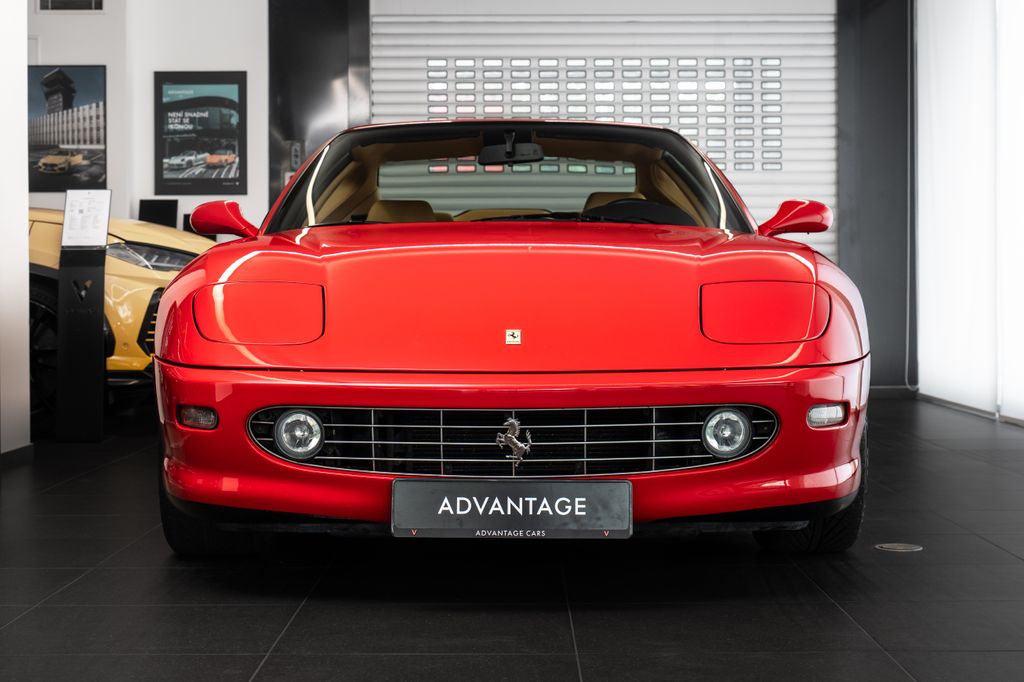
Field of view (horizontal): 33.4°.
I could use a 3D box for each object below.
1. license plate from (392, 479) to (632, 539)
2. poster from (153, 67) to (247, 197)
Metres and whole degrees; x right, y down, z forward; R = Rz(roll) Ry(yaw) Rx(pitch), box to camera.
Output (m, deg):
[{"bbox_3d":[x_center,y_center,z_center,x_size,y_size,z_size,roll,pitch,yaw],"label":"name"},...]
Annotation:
[{"bbox_3d":[0.001,0.370,3.760,0.530,0.130,0.020,0,2,0],"label":"license plate"},{"bbox_3d":[-2.017,-1.346,11.050,0.600,0.800,0.030,0,2,0],"label":"poster"}]

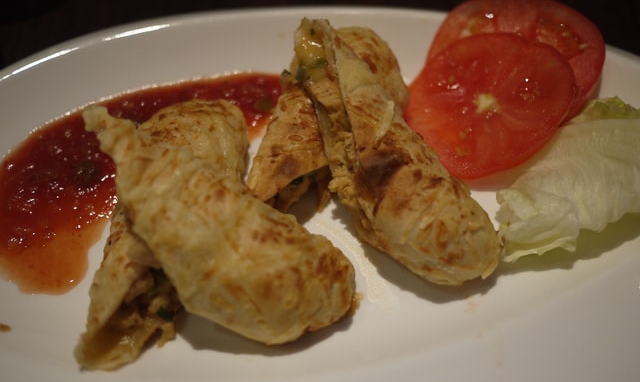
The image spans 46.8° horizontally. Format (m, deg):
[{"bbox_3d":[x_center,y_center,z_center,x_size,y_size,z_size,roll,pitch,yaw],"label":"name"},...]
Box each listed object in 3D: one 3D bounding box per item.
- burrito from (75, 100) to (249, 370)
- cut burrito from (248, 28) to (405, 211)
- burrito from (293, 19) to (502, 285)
[{"bbox_3d":[-0.057,0.011,0.280,0.039,0.034,0.126,10,48,9],"label":"burrito"},{"bbox_3d":[0.007,-0.035,0.324,0.040,0.035,0.112,19,49,17],"label":"cut burrito"},{"bbox_3d":[0.026,-0.020,0.294,0.040,0.037,0.132,-20,59,-19],"label":"burrito"}]

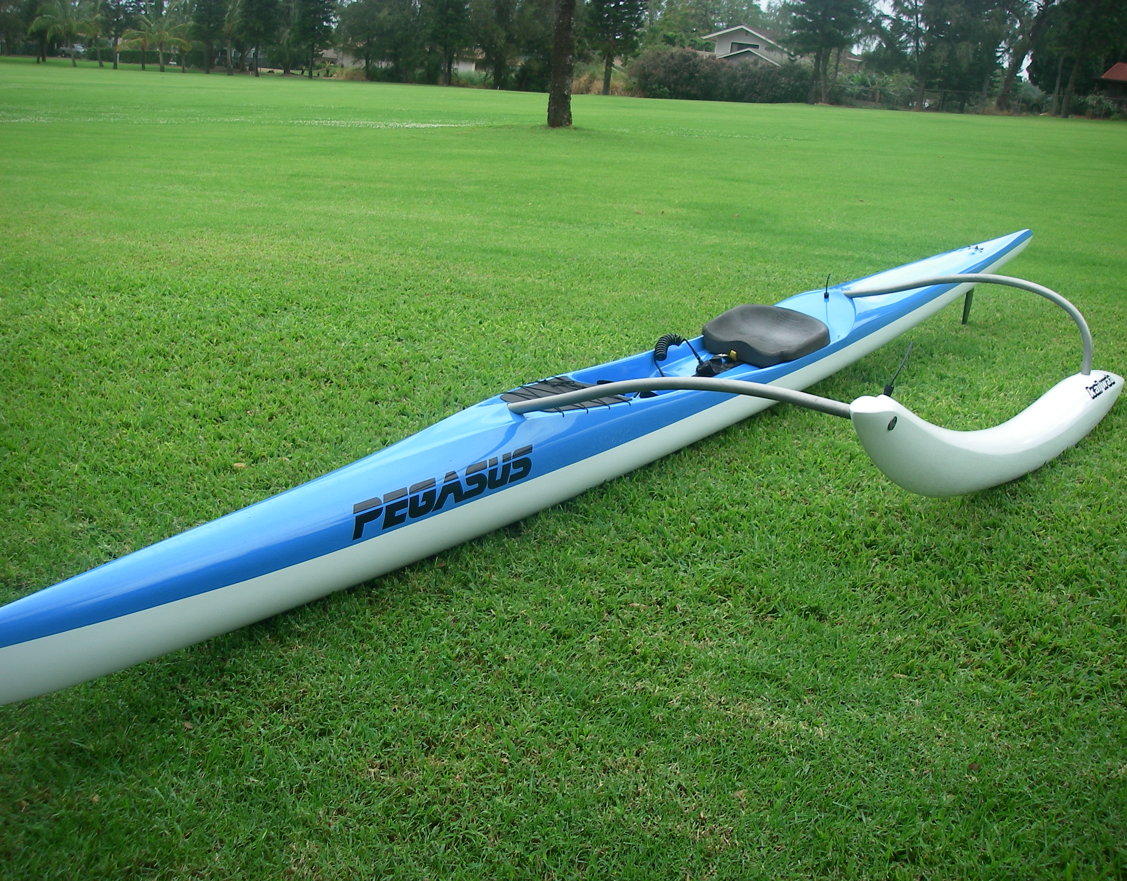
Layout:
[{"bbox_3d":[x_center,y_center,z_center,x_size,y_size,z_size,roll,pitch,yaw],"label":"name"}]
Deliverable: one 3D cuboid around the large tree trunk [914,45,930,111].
[{"bbox_3d":[23.038,-23.333,83.000,0.600,4.014,0.600,7,16,14],"label":"large tree trunk"}]

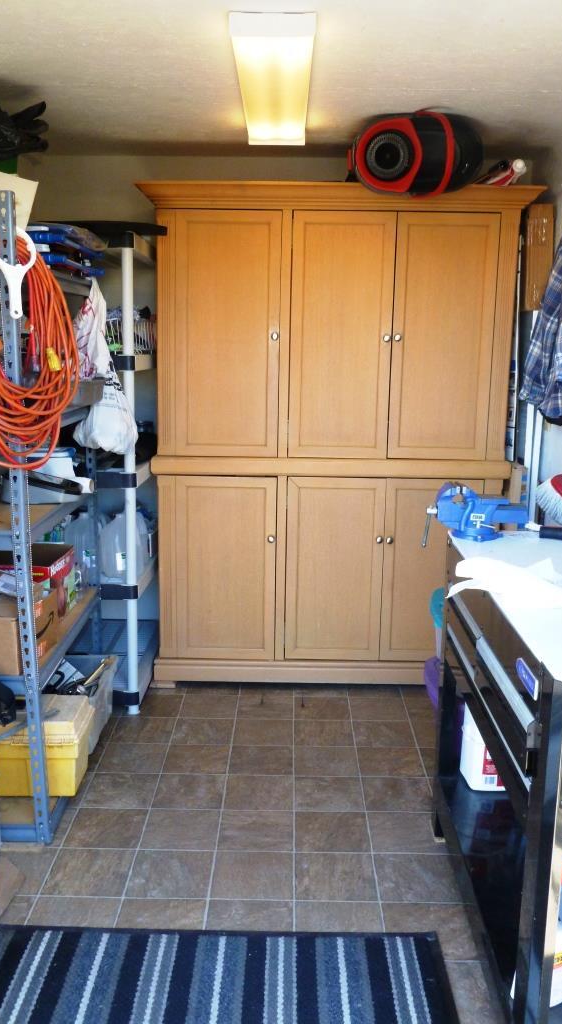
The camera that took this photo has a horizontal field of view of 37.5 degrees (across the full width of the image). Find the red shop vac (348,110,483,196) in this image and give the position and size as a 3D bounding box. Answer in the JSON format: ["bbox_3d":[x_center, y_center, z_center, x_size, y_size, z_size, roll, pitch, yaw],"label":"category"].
[{"bbox_3d":[0.489,-1.288,2.983,0.470,0.280,0.330,1,11,1],"label":"red shop vac"}]

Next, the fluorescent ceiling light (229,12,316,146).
[{"bbox_3d":[-0.016,-1.402,2.754,0.240,0.075,1.190,1,11,1],"label":"fluorescent ceiling light"}]

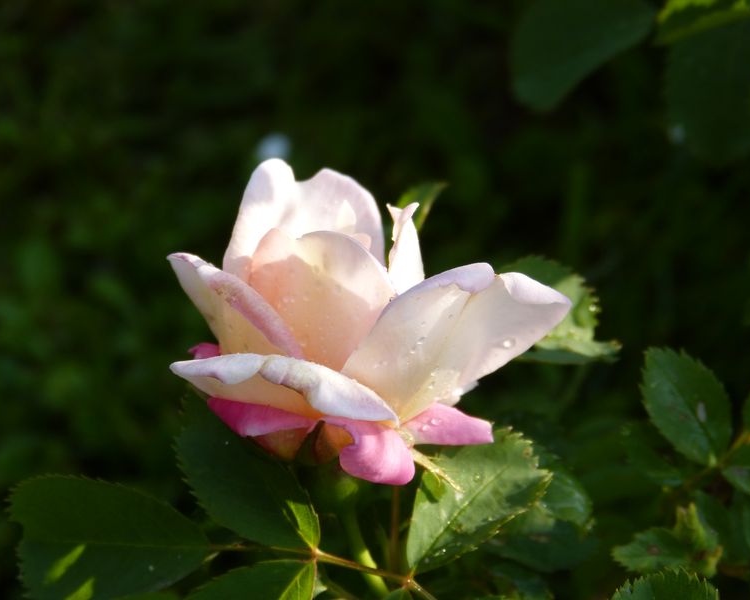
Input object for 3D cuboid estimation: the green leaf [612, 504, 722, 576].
[{"bbox_3d":[0.066,0.055,0.600,0.025,0.014,0.018,0,49,0],"label":"green leaf"}]

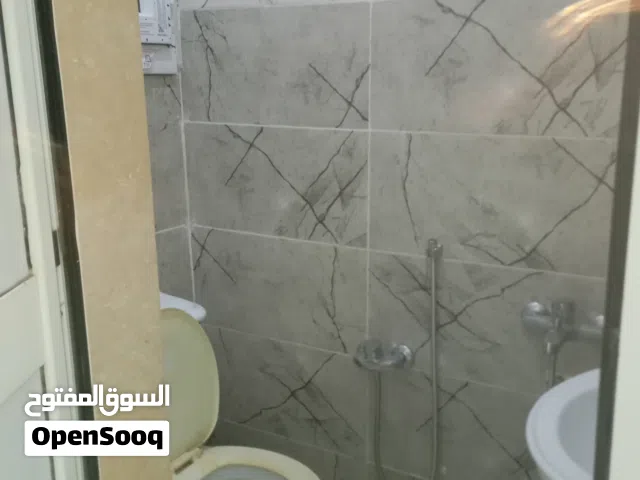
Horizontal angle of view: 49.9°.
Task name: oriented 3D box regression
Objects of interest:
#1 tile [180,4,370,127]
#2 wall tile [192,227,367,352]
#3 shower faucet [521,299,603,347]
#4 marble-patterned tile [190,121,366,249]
[{"bbox_3d":[-0.130,-0.448,1.799,0.590,0.300,0.010,7,15,29],"label":"tile"},{"bbox_3d":[-0.127,0.136,1.935,0.590,0.300,0.010,7,15,29],"label":"wall tile"},{"bbox_3d":[0.527,0.178,1.478,0.220,0.125,0.120,7,15,29],"label":"shower faucet"},{"bbox_3d":[-0.129,-0.156,1.867,0.590,0.300,0.010,7,15,29],"label":"marble-patterned tile"}]

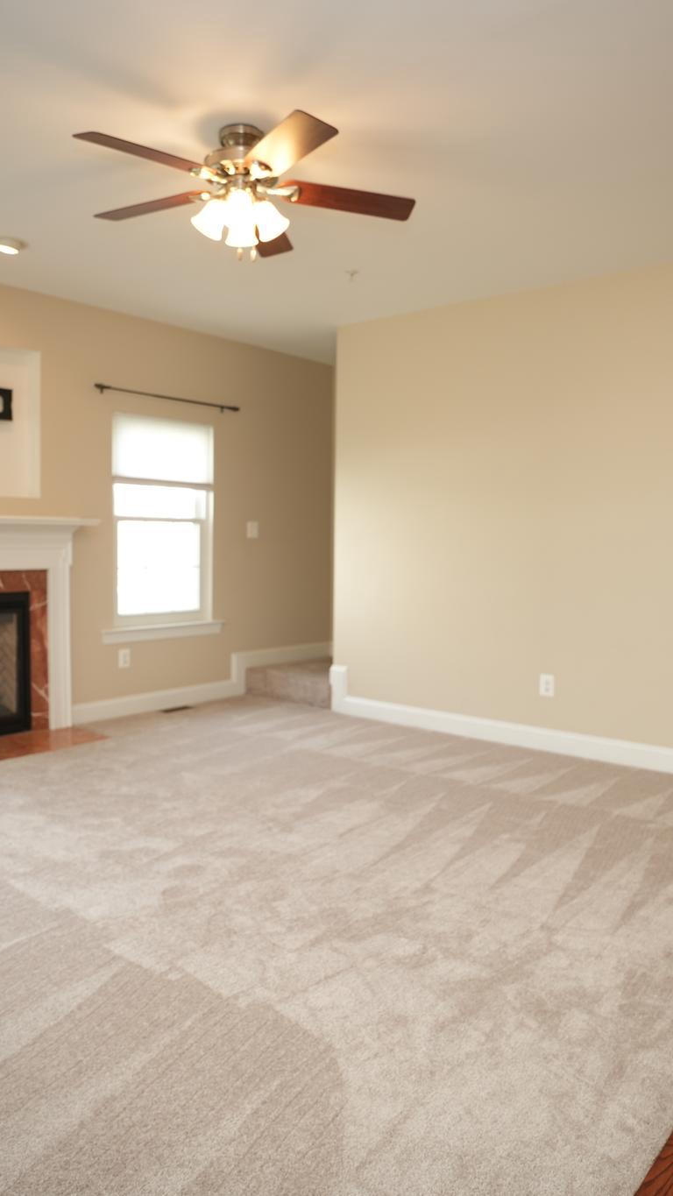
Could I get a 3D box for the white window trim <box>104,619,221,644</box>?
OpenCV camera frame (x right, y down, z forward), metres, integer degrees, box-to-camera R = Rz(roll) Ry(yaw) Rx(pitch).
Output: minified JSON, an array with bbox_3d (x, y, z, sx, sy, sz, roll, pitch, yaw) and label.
[{"bbox_3d":[-1.262,0.254,5.885,0.080,0.095,1.100,4,5,40],"label":"white window trim"}]

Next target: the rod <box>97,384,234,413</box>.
[{"bbox_3d":[-1.188,-1.425,5.756,0.090,0.050,1.307,3,5,40],"label":"rod"}]

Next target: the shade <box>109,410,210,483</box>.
[{"bbox_3d":[-1.248,-1.076,5.843,0.050,0.455,0.902,3,5,40],"label":"shade"}]

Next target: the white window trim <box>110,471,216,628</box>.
[{"bbox_3d":[-1.263,-0.347,5.900,0.090,1.080,0.930,4,5,40],"label":"white window trim"}]

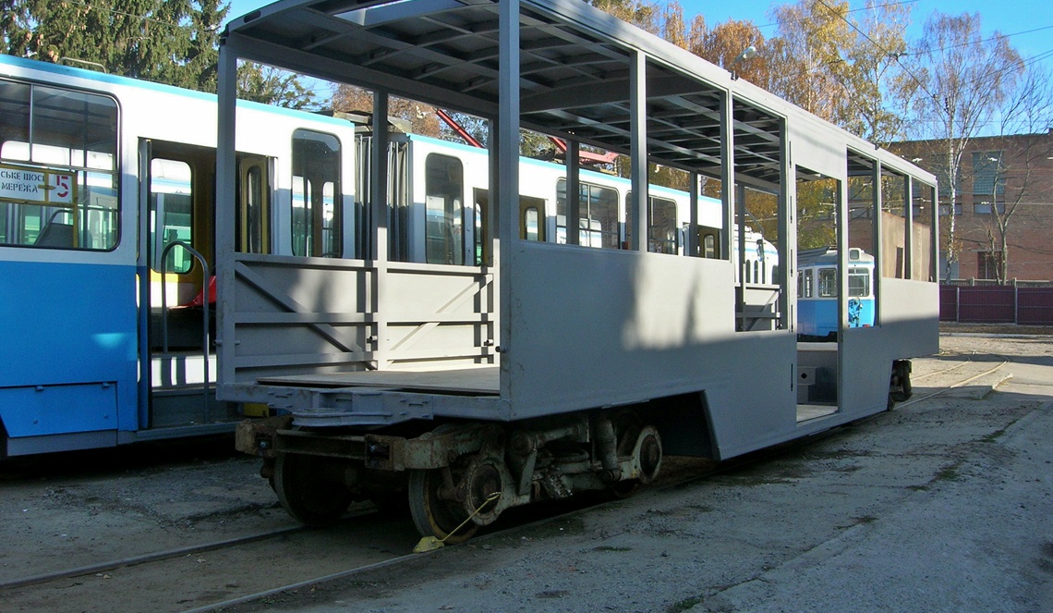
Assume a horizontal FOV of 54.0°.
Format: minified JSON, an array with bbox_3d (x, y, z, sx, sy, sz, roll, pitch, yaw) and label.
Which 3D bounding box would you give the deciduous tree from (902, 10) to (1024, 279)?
[{"bbox_3d":[25.700,-8.300,61.000,7.200,18.000,7.000,0,0,0],"label":"deciduous tree"}]

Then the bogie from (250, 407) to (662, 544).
[{"bbox_3d":[-0.416,1.032,7.288,1.800,0.820,2.950,0,0,34],"label":"bogie"}]

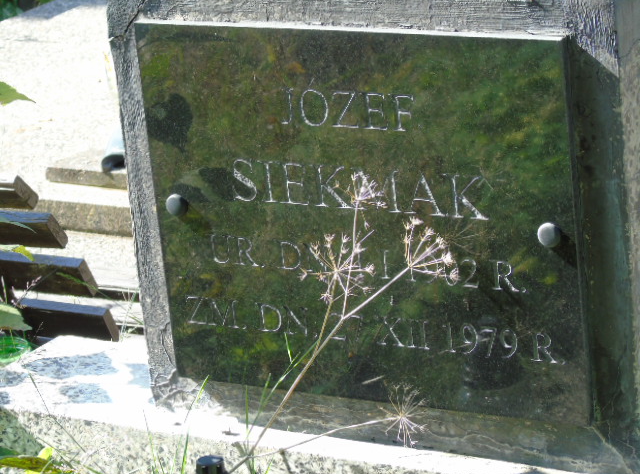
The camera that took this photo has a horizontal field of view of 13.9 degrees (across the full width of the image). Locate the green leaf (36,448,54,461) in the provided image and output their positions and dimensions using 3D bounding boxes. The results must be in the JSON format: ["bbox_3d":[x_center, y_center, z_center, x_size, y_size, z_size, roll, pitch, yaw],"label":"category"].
[{"bbox_3d":[-0.278,0.220,2.660,0.021,0.016,0.012,-5,17,0],"label":"green leaf"}]

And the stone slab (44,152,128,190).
[{"bbox_3d":[-0.284,-0.102,4.074,0.260,0.026,0.120,6,20,34],"label":"stone slab"}]

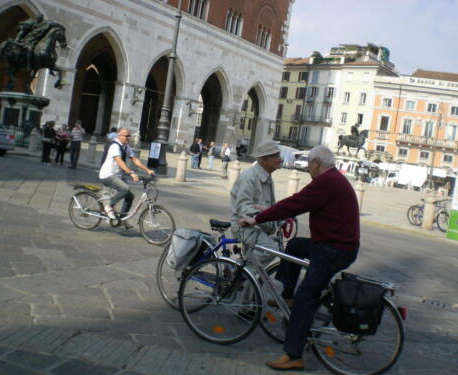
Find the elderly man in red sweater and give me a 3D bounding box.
[{"bbox_3d":[0.499,0.505,4.138,0.900,1.650,0.560,9,4,22],"label":"elderly man in red sweater"}]

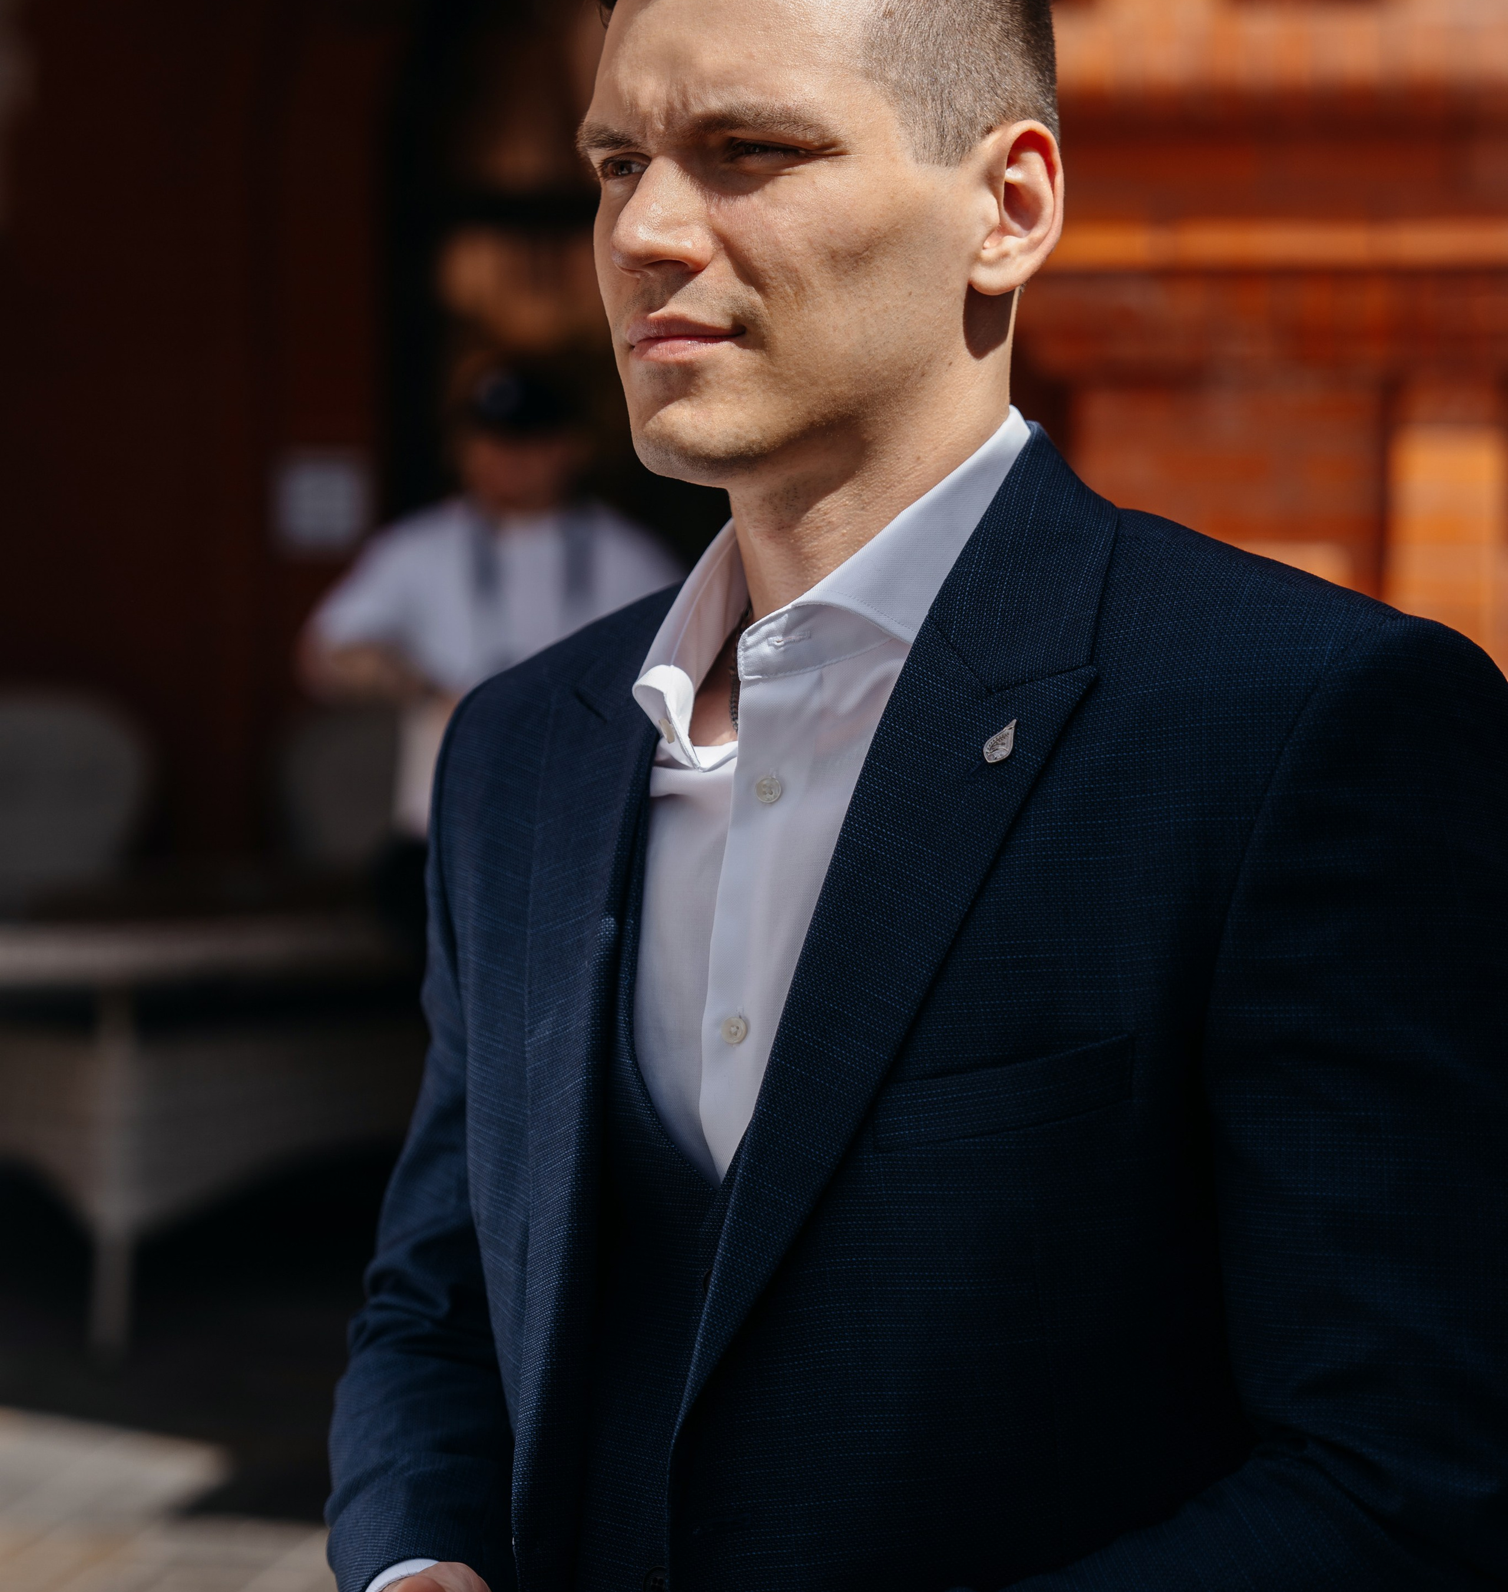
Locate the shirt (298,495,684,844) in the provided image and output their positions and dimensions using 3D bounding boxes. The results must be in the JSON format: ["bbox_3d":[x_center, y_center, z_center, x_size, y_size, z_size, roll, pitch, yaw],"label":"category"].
[{"bbox_3d":[-0.430,-0.235,8.000,0.660,0.620,0.330,0,4,3],"label":"shirt"}]

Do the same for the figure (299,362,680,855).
[{"bbox_3d":[-0.430,0.110,8.020,0.700,1.770,0.420,0,4,3],"label":"figure"}]

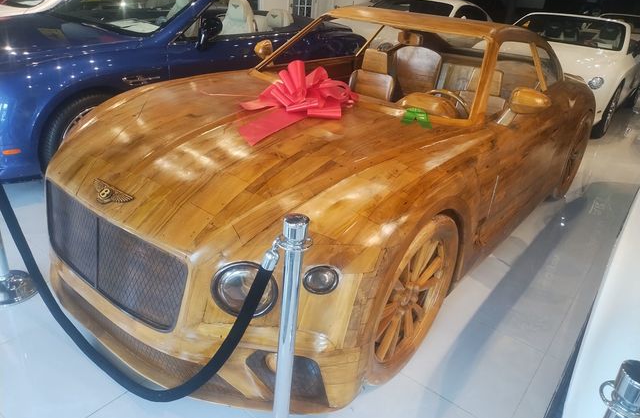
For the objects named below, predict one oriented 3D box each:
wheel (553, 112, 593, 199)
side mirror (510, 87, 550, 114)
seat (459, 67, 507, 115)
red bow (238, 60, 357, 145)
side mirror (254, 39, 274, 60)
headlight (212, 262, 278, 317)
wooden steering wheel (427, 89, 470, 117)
[{"bbox_3d":[2.108,-0.468,3.989,0.220,0.730,0.730,23,31,33],"label":"wheel"},{"bbox_3d":[1.024,-0.524,2.256,0.200,0.135,0.120,17,28,23],"label":"side mirror"},{"bbox_3d":[0.924,-0.495,3.054,0.470,0.820,0.680,23,31,33],"label":"seat"},{"bbox_3d":[-0.097,-0.525,2.159,0.560,0.260,0.480,5,26,-1],"label":"red bow"},{"bbox_3d":[-0.396,-1.136,3.260,0.120,0.135,0.200,-15,32,-36],"label":"side mirror"},{"bbox_3d":[-0.227,0.239,1.454,0.215,0.205,0.100,10,26,10],"label":"headlight"},{"bbox_3d":[0.757,-0.565,2.866,0.370,0.370,0.100,23,51,33],"label":"wooden steering wheel"}]

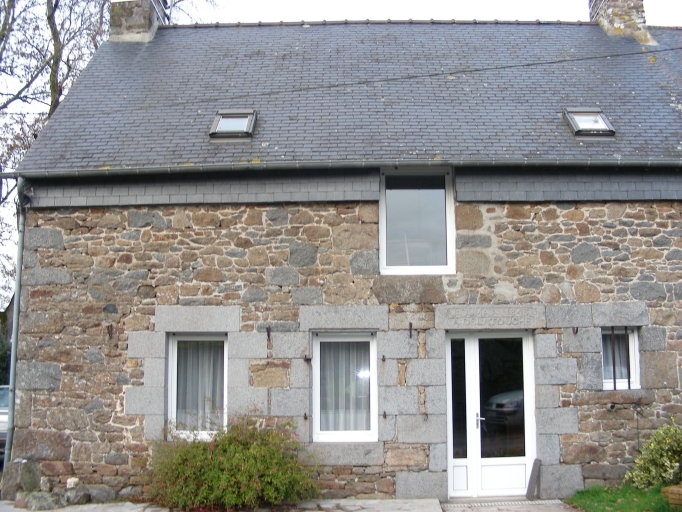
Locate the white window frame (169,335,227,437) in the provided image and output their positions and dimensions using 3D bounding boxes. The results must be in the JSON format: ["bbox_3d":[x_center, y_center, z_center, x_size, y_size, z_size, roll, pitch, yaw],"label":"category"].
[{"bbox_3d":[-1.943,1.784,10.219,0.819,1.444,0.100,-1,-9,2],"label":"white window frame"}]

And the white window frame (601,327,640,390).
[{"bbox_3d":[3.727,1.371,10.008,0.490,0.825,0.100,-1,-9,2],"label":"white window frame"}]

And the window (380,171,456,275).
[{"bbox_3d":[1.063,-0.473,10.406,1.022,1.480,0.100,-1,-9,2],"label":"window"}]

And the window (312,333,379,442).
[{"bbox_3d":[0.061,1.762,10.092,0.867,1.453,0.100,-1,-9,2],"label":"window"}]

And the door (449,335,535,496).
[{"bbox_3d":[1.999,2.095,9.962,1.153,2.150,0.100,-1,-9,2],"label":"door"}]

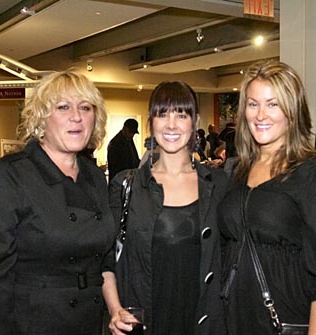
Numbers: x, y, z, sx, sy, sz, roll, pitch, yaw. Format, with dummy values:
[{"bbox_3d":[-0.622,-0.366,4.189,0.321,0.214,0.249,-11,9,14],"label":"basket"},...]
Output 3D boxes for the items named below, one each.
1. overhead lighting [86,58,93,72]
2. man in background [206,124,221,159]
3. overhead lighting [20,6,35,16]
[{"bbox_3d":[-1.272,-1.899,10.100,0.110,0.250,0.120,-2,4,-24],"label":"overhead lighting"},{"bbox_3d":[1.202,-0.001,11.529,0.500,1.770,0.350,1,4,24],"label":"man in background"},{"bbox_3d":[-1.456,-1.741,6.053,0.150,0.110,0.110,-3,4,-30],"label":"overhead lighting"}]

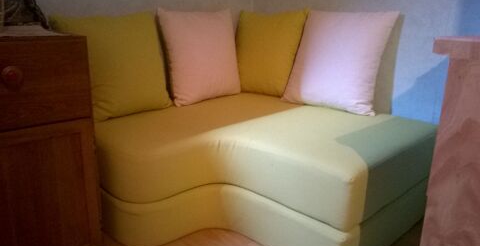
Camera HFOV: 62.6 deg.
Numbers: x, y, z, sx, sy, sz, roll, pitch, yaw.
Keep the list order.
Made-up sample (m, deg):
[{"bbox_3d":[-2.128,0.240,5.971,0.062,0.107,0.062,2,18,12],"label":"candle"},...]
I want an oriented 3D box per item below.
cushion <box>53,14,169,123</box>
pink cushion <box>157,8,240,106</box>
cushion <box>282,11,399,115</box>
[{"bbox_3d":[-0.583,-0.274,1.858,0.500,0.490,0.145,-14,12,-42],"label":"cushion"},{"bbox_3d":[-0.201,-0.378,2.194,0.490,0.500,0.145,-13,11,-39],"label":"pink cushion"},{"bbox_3d":[0.500,-0.330,2.041,0.145,0.500,0.520,1,12,-42],"label":"cushion"}]

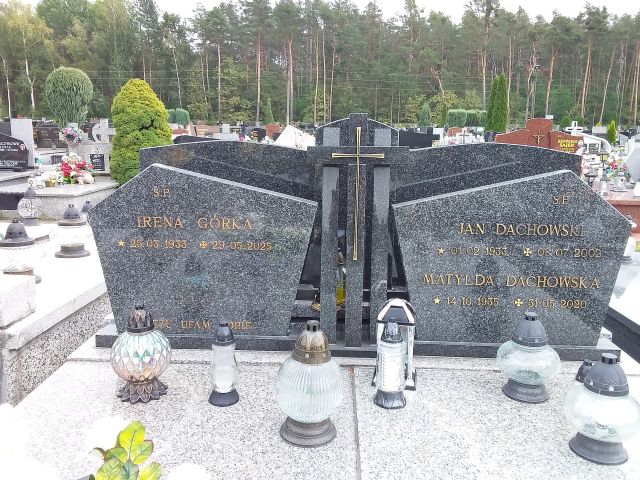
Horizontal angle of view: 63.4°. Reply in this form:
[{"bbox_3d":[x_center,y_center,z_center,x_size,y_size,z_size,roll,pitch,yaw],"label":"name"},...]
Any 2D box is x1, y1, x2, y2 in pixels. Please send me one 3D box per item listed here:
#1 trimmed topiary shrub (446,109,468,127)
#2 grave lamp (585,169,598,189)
[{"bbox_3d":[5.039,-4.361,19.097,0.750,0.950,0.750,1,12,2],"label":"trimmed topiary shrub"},{"bbox_3d":[3.304,-0.736,6.300,0.165,0.260,0.165,7,14,27],"label":"grave lamp"}]

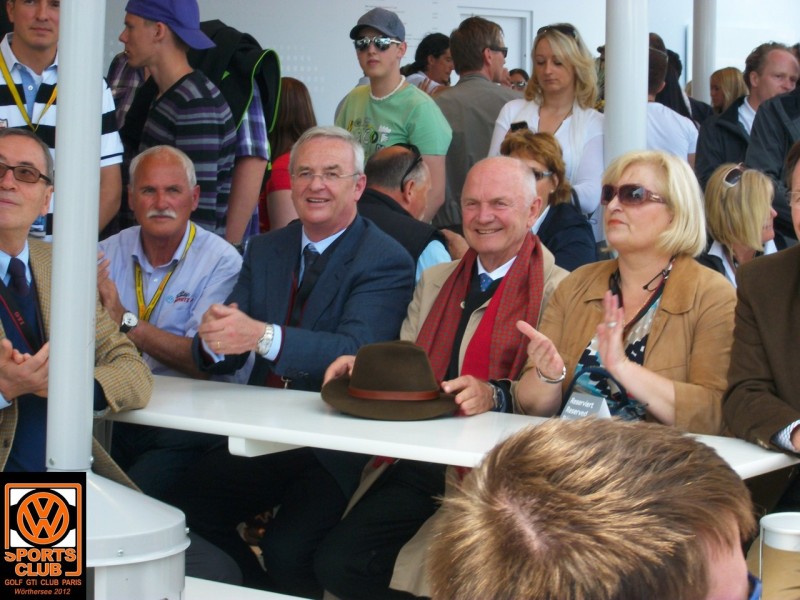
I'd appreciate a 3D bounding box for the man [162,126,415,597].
[{"bbox_3d":[-0.262,0.269,5.401,0.550,1.310,0.770,6,9,27],"label":"man"}]

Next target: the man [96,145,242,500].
[{"bbox_3d":[-0.661,0.273,5.775,0.540,1.280,0.760,5,9,22],"label":"man"}]

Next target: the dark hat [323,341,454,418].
[{"bbox_3d":[-0.017,0.170,5.190,0.295,0.135,0.310,4,9,15],"label":"dark hat"}]

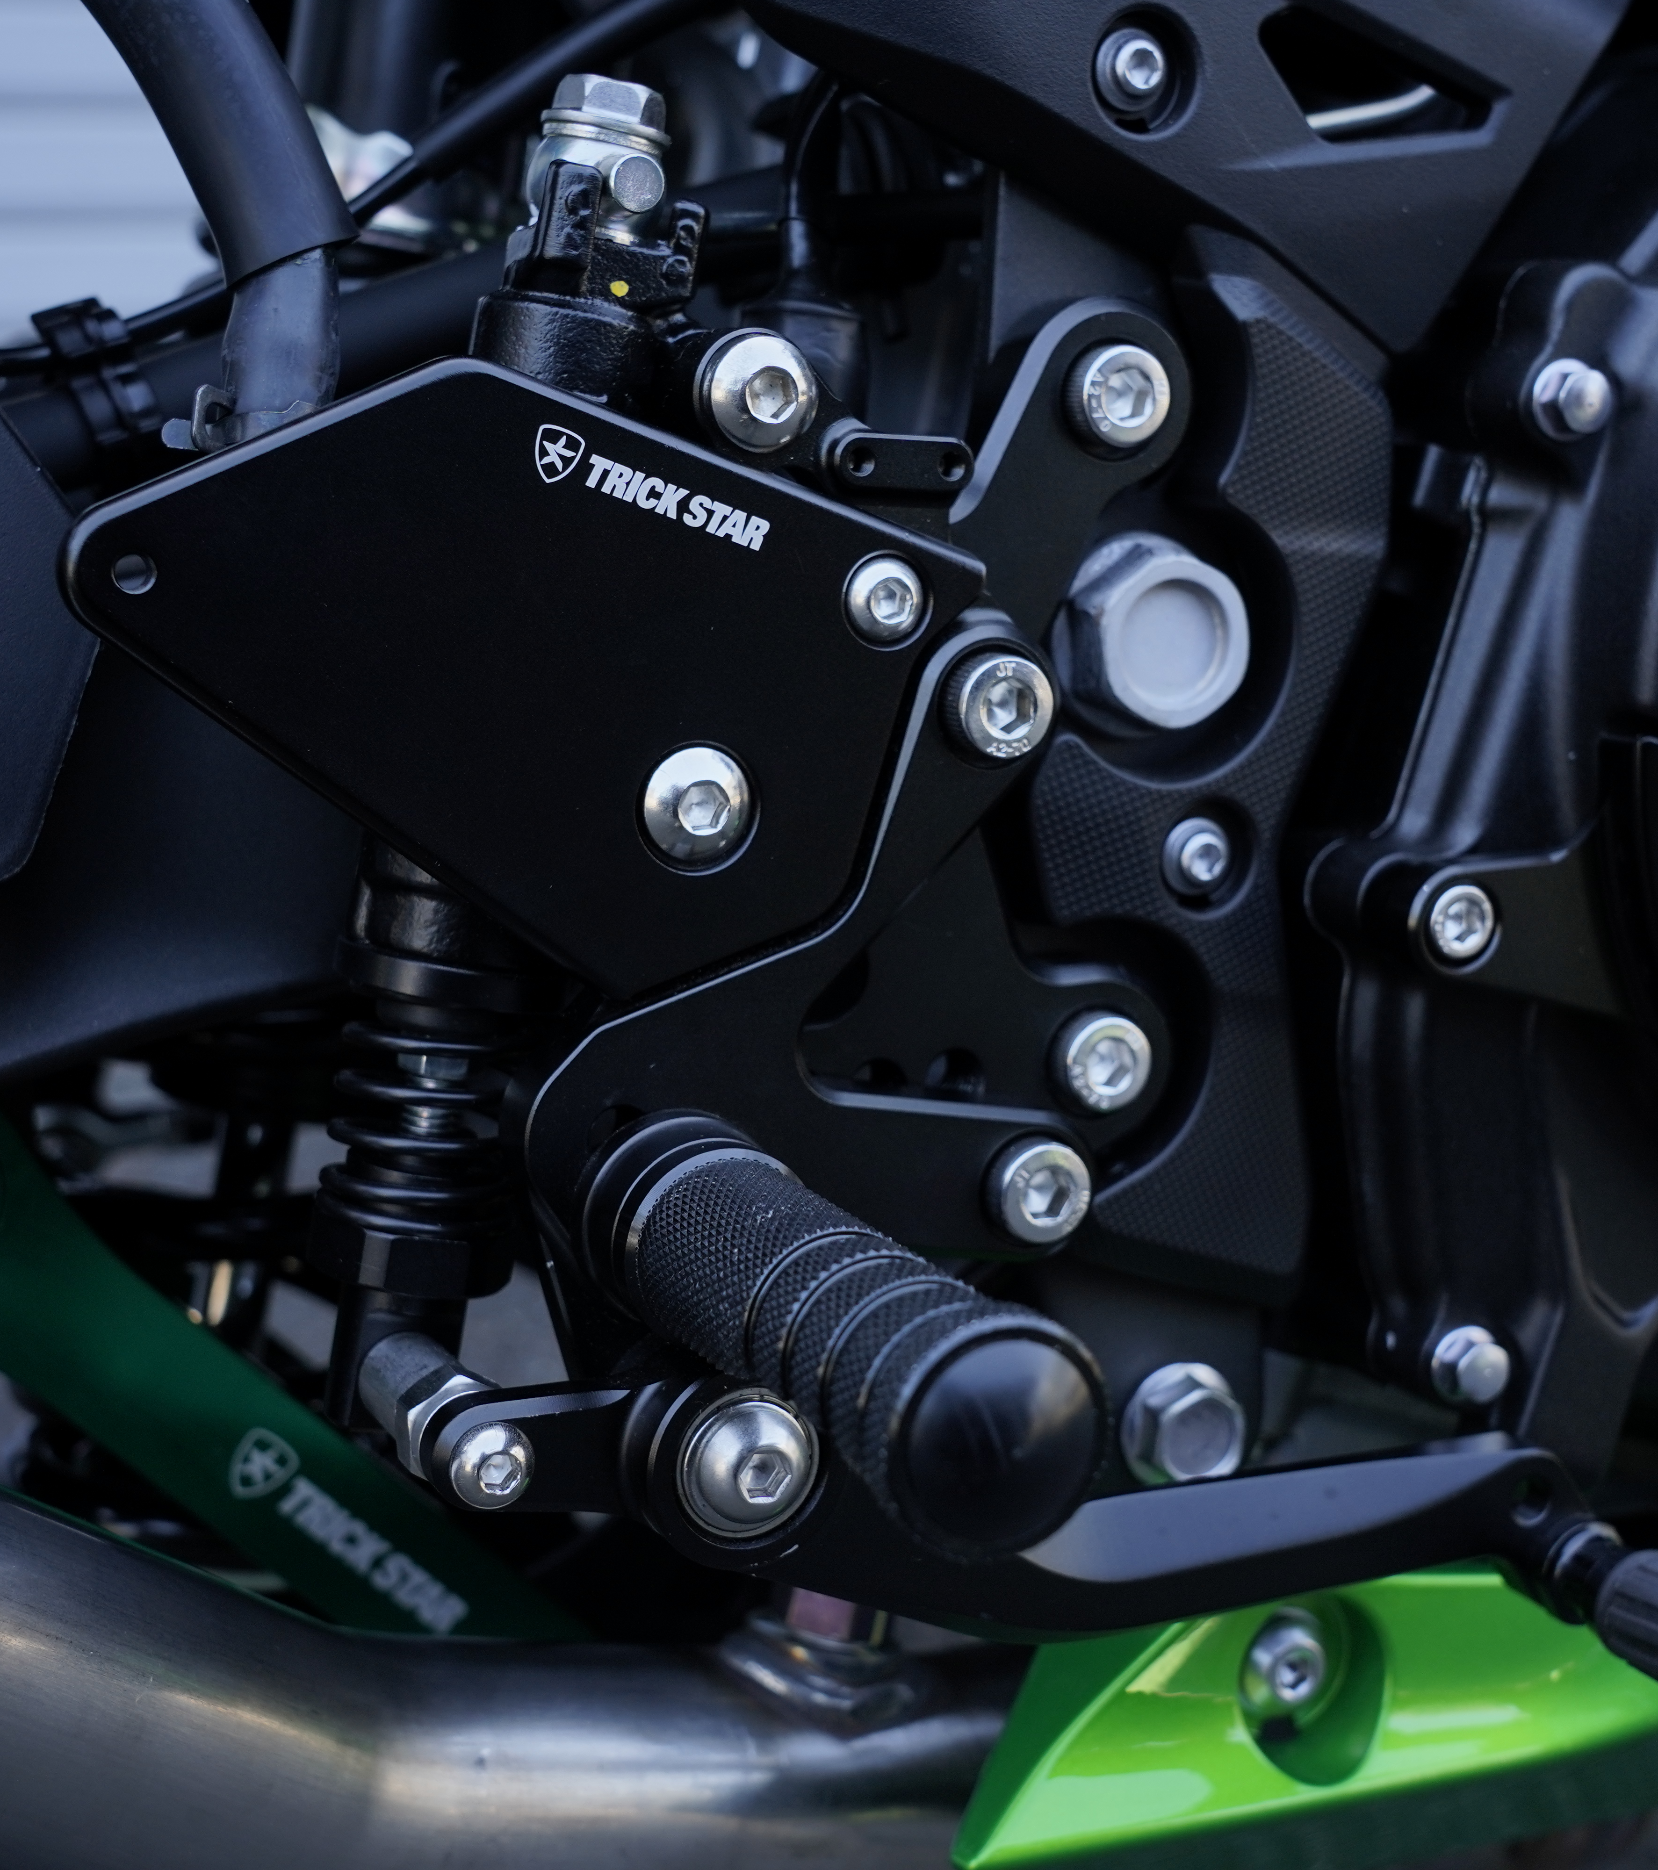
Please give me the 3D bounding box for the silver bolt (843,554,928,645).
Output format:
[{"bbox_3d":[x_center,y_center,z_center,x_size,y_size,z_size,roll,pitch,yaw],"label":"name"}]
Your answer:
[{"bbox_3d":[0.006,-0.042,0.386,0.011,0.011,0.004,-6,10,-21],"label":"silver bolt"}]

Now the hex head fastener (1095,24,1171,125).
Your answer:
[{"bbox_3d":[0.042,-0.123,0.444,0.012,0.012,0.006,-6,10,-21],"label":"hex head fastener"}]

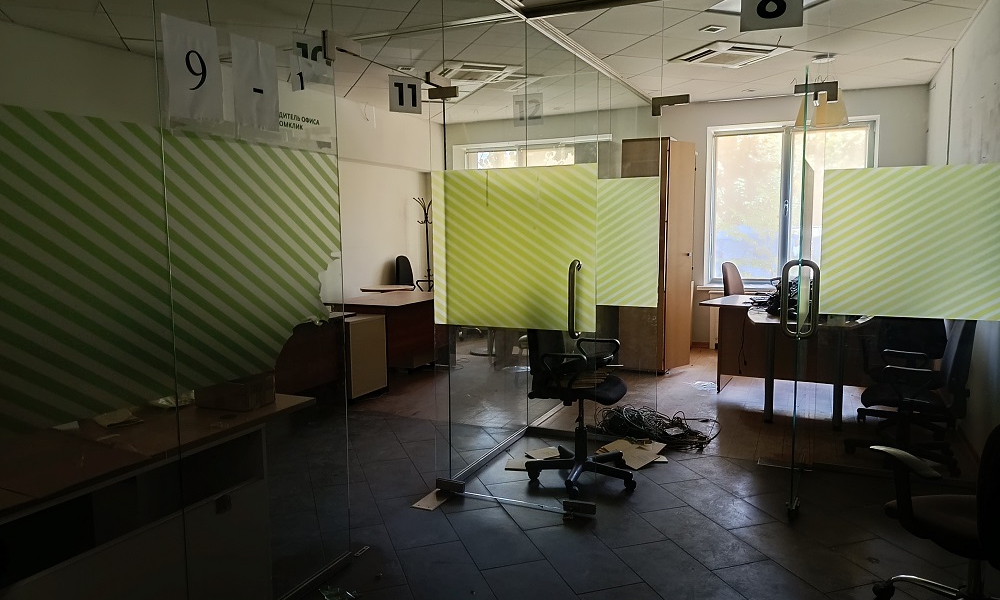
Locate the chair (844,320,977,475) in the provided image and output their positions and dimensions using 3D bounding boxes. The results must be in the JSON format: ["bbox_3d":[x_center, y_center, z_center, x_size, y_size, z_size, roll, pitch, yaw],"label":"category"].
[{"bbox_3d":[2.503,0.502,4.205,0.630,0.970,0.610,5,8,39],"label":"chair"}]

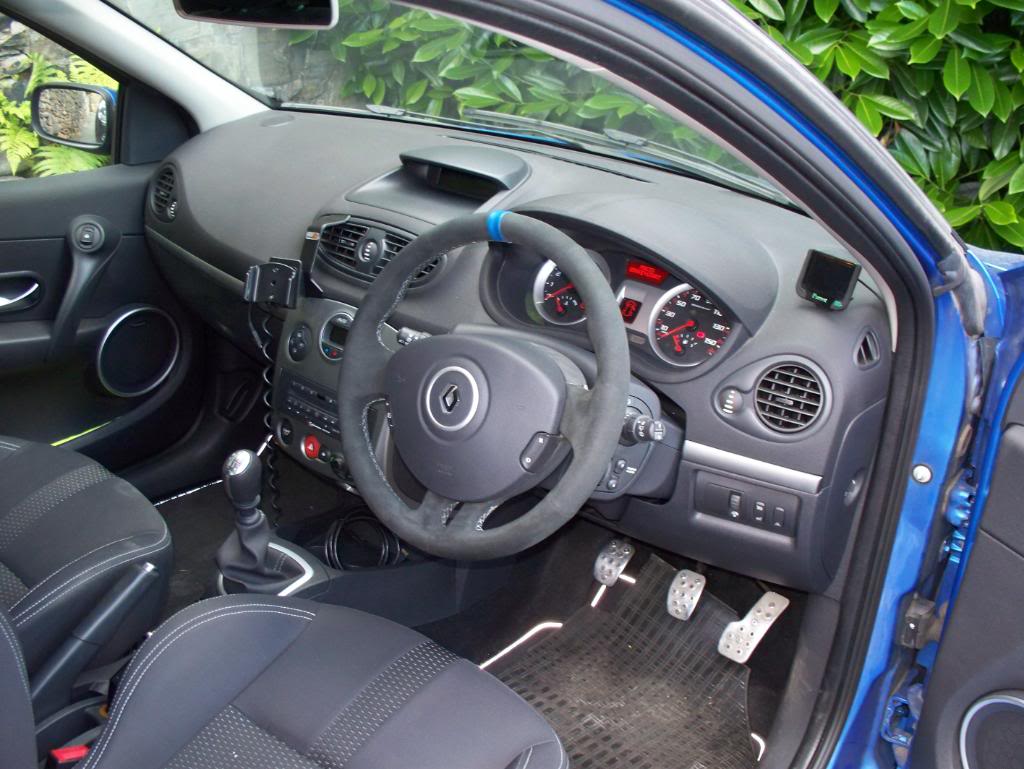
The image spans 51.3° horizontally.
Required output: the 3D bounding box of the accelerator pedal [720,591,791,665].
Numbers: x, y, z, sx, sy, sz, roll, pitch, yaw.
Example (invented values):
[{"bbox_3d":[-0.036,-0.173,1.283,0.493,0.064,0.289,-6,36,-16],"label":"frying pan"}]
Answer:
[{"bbox_3d":[0.363,0.366,1.600,0.058,0.025,0.125,35,80,36],"label":"accelerator pedal"}]

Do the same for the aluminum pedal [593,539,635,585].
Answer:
[{"bbox_3d":[0.166,0.290,1.738,0.056,0.028,0.082,21,73,33],"label":"aluminum pedal"}]

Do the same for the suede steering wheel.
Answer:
[{"bbox_3d":[-0.038,0.000,1.131,0.370,0.370,0.110,21,7,33],"label":"suede steering wheel"}]

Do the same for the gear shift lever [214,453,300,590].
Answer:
[{"bbox_3d":[-0.350,0.182,1.417,0.110,0.195,0.130,21,30,33],"label":"gear shift lever"}]

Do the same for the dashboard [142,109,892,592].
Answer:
[{"bbox_3d":[-0.067,-0.179,1.625,1.400,0.440,0.640,21,30,33],"label":"dashboard"}]

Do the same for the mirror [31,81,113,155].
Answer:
[{"bbox_3d":[-0.828,-0.507,2.030,0.200,0.140,0.115,11,25,16],"label":"mirror"}]

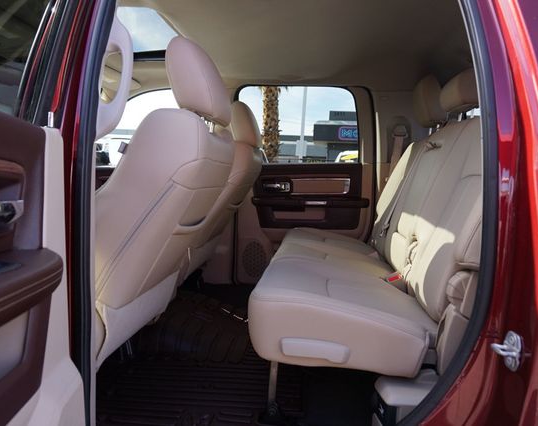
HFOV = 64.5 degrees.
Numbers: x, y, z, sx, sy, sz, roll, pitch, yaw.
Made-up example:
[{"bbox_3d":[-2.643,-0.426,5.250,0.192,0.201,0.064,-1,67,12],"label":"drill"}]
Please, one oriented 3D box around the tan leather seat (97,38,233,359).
[{"bbox_3d":[-0.521,-0.041,1.333,0.850,0.980,0.570,0,3,7],"label":"tan leather seat"}]

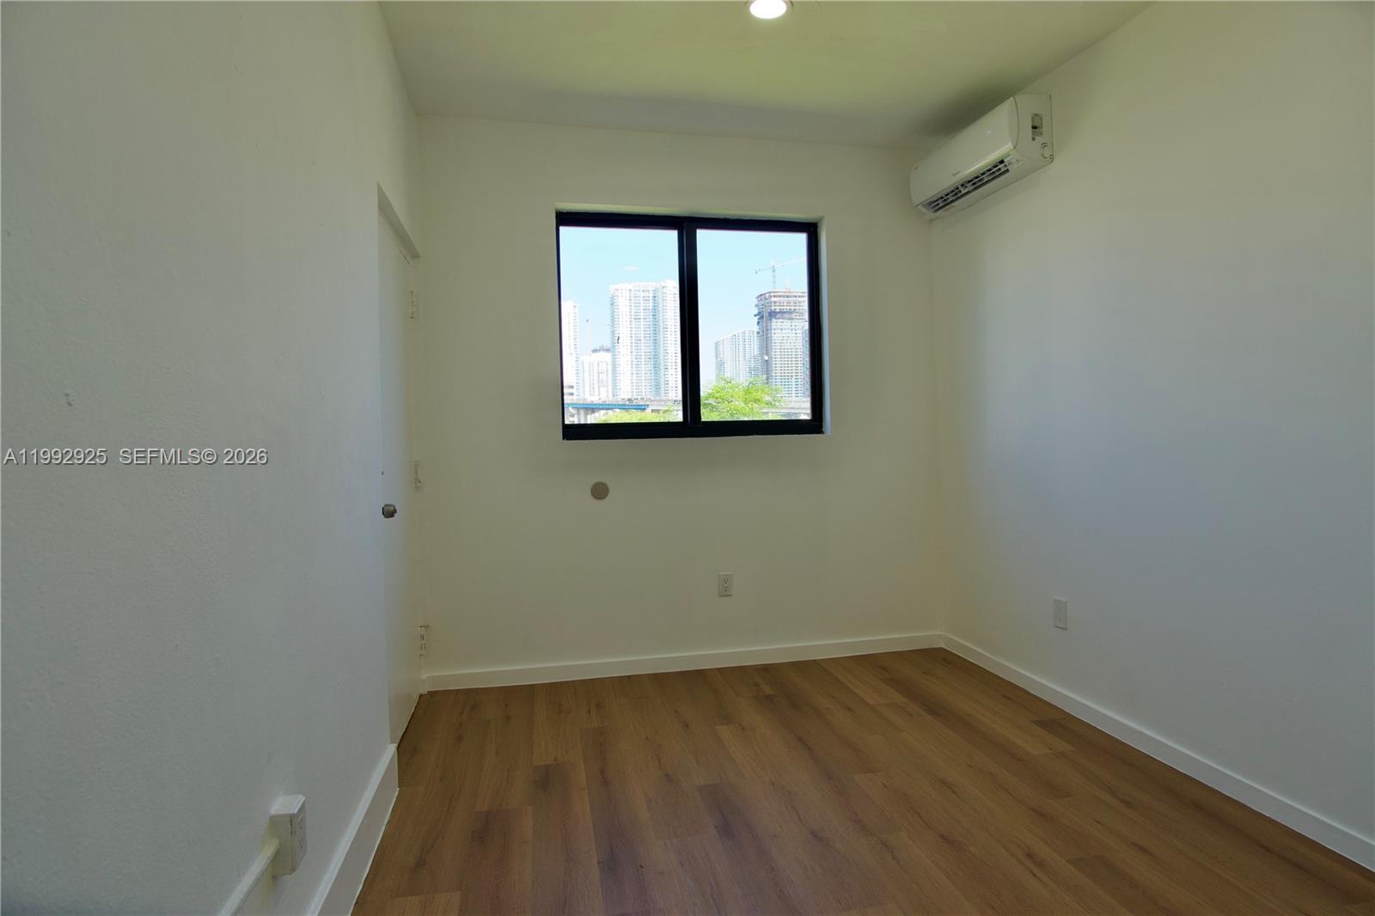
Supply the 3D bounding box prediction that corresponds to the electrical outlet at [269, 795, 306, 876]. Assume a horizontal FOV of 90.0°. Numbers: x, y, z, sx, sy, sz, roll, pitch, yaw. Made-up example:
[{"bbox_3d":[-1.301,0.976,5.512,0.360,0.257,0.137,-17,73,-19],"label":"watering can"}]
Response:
[{"bbox_3d":[-0.779,0.735,1.341,0.050,0.114,0.072,-1,1,-12],"label":"electrical outlet"}]

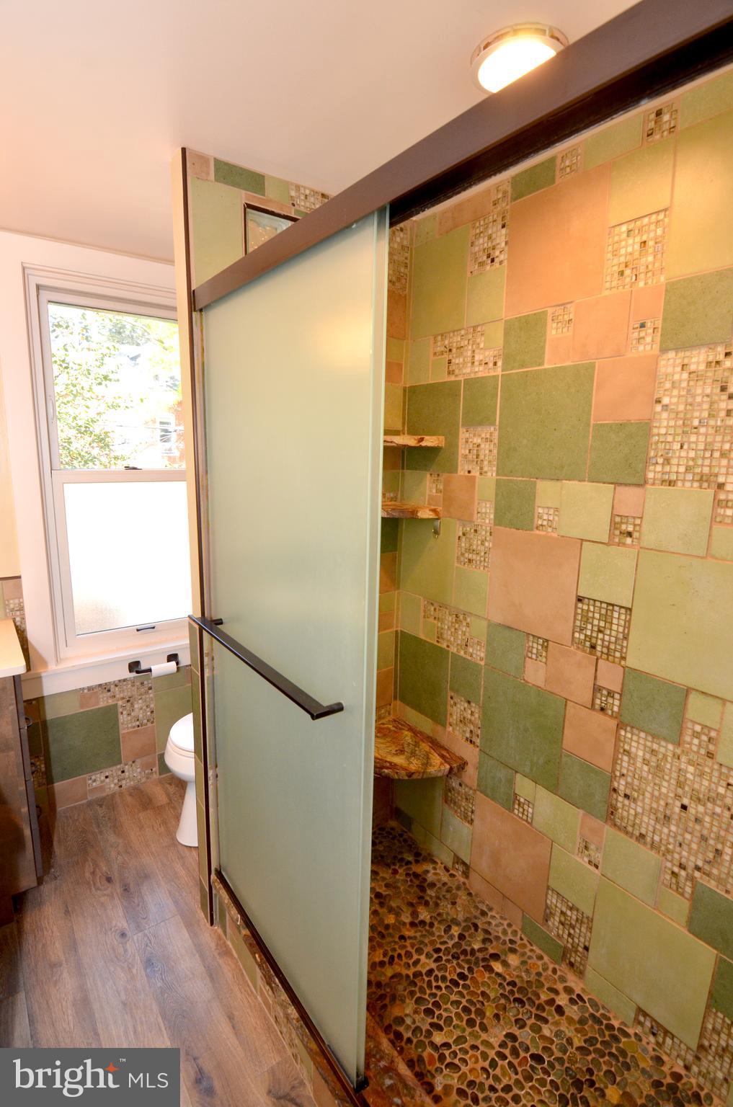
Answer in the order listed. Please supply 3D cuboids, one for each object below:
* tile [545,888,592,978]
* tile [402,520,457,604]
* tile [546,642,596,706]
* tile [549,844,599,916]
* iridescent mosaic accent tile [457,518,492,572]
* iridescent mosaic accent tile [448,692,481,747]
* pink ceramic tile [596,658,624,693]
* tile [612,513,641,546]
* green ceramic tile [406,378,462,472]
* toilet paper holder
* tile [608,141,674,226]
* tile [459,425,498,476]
[{"bbox_3d":[0.617,1.157,1.510,0.012,0.221,0.149,-7,12,-36],"label":"tile"},{"bbox_3d":[0.233,0.025,1.871,0.012,0.309,0.296,-7,12,-36],"label":"tile"},{"bbox_3d":[0.596,0.350,1.428,0.010,0.150,0.149,-7,13,-36],"label":"tile"},{"bbox_3d":[0.627,0.988,1.487,0.010,0.152,0.147,-7,13,-36],"label":"tile"},{"bbox_3d":[0.366,-0.028,1.670,0.008,0.150,0.150,-6,12,-35],"label":"iridescent mosaic accent tile"},{"bbox_3d":[0.356,0.596,1.780,0.011,0.149,0.149,-6,12,-35],"label":"iridescent mosaic accent tile"},{"bbox_3d":[0.655,0.324,1.315,0.011,0.074,0.074,-6,12,-35],"label":"pink ceramic tile"},{"bbox_3d":[0.657,-0.057,1.234,0.010,0.073,0.071,-6,13,-35],"label":"tile"},{"bbox_3d":[0.233,-0.440,1.730,0.010,0.298,0.254,-8,14,-38],"label":"green ceramic tile"},{"bbox_3d":[-0.991,0.543,2.331,0.223,0.062,0.092,-7,12,-36],"label":"toilet paper holder"},{"bbox_3d":[0.637,-0.852,1.136,0.010,0.145,0.146,-6,13,-35],"label":"tile"},{"bbox_3d":[0.374,-0.331,1.618,0.012,0.152,0.149,-7,12,-36],"label":"tile"}]

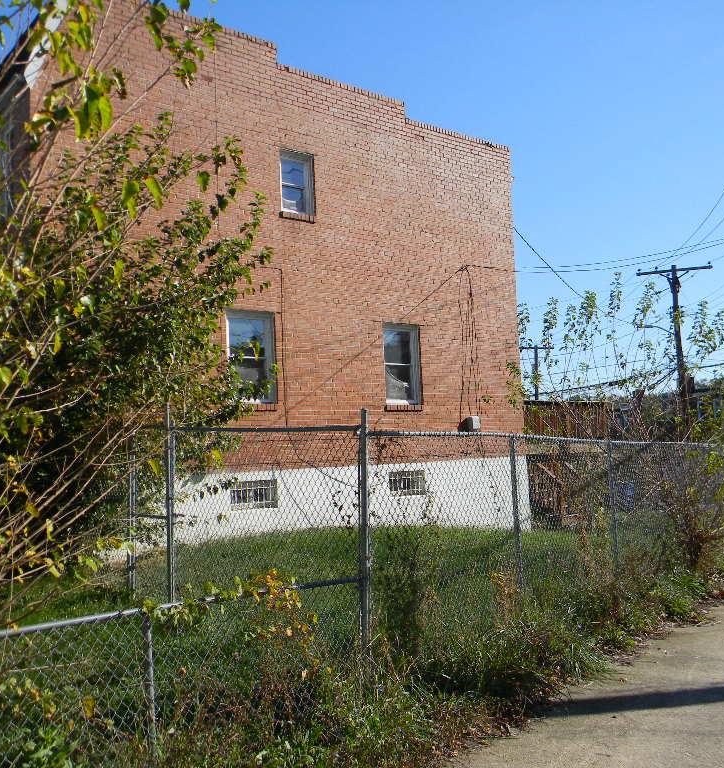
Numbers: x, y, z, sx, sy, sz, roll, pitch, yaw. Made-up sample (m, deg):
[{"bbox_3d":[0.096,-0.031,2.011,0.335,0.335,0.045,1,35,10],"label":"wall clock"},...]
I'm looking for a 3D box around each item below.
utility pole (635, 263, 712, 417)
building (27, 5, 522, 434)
[{"bbox_3d":[11.903,-0.057,30.609,2.700,8.800,0.350,-4,-5,11],"label":"utility pole"},{"bbox_3d":[-3.043,-1.050,16.314,9.240,7.788,8.000,2,-7,-39],"label":"building"}]

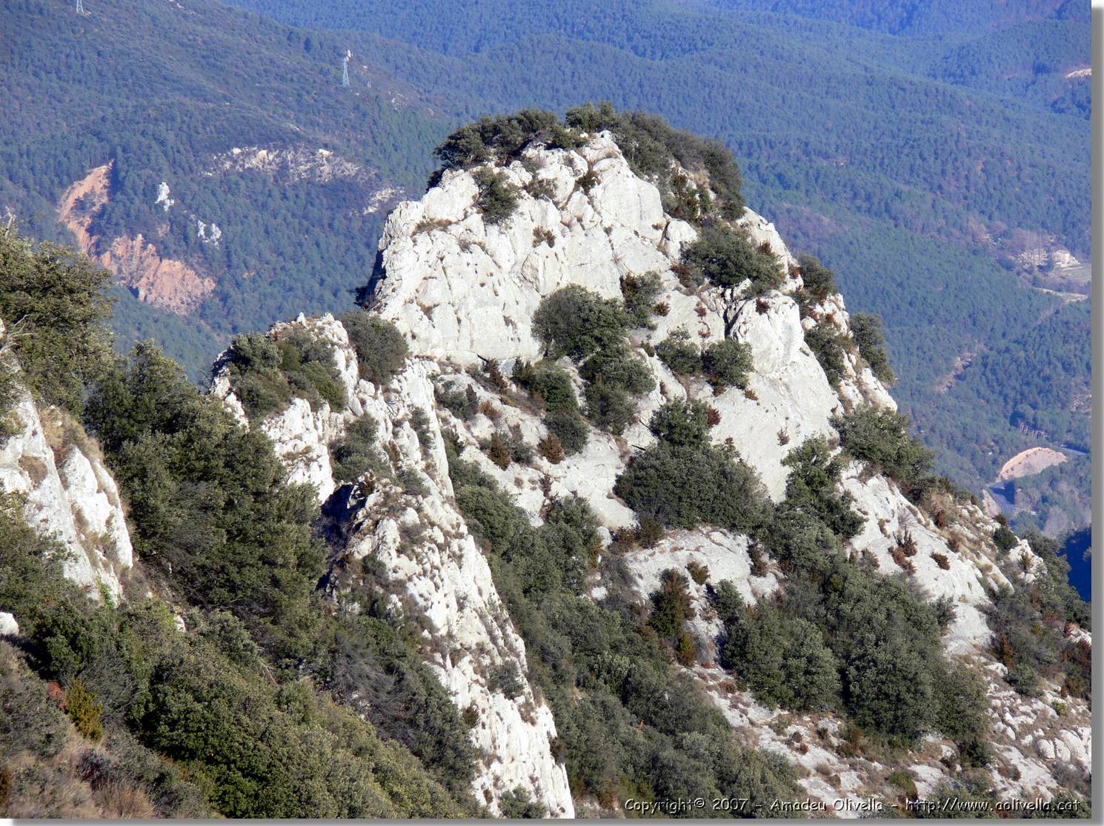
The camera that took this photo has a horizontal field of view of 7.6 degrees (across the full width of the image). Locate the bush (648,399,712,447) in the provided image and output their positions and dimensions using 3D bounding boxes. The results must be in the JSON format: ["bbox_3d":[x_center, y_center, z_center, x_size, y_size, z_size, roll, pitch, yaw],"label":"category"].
[{"bbox_3d":[3.972,0.317,258.000,1.989,1.496,1.761,0,10,0],"label":"bush"}]

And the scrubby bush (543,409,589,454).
[{"bbox_3d":[0.436,0.570,257.000,1.419,1.368,1.277,0,10,0],"label":"scrubby bush"}]

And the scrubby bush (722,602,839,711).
[{"bbox_3d":[5.713,6.093,208.320,2.929,2.478,2.490,0,12,0],"label":"scrubby bush"}]

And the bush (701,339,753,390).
[{"bbox_3d":[4.543,-1.280,216.690,1.332,1.200,1.265,0,12,0],"label":"bush"}]

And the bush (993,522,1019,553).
[{"bbox_3d":[11.952,3.287,219.480,0.686,0.758,0.652,0,12,0],"label":"bush"}]

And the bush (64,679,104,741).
[{"bbox_3d":[-7.294,4.635,130.000,0.609,0.971,0.579,0,10,0],"label":"bush"}]

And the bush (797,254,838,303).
[{"bbox_3d":[7.121,-3.597,223.200,1.093,1.222,1.038,0,12,0],"label":"bush"}]

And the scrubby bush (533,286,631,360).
[{"bbox_3d":[0.929,-2.808,260.000,3.060,2.289,2.693,0,10,0],"label":"scrubby bush"}]

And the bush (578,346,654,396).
[{"bbox_3d":[1.662,-1.063,216.225,1.892,1.125,1.286,0,12,0],"label":"bush"}]

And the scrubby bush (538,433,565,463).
[{"bbox_3d":[-0.004,0.898,213.900,0.713,0.711,0.677,0,12,0],"label":"scrubby bush"}]

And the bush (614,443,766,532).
[{"bbox_3d":[3.534,1.881,212.970,3.882,2.098,2.398,0,12,0],"label":"bush"}]

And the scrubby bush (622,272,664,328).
[{"bbox_3d":[2.854,-3.560,261.500,1.362,1.728,1.294,0,10,0],"label":"scrubby bush"}]

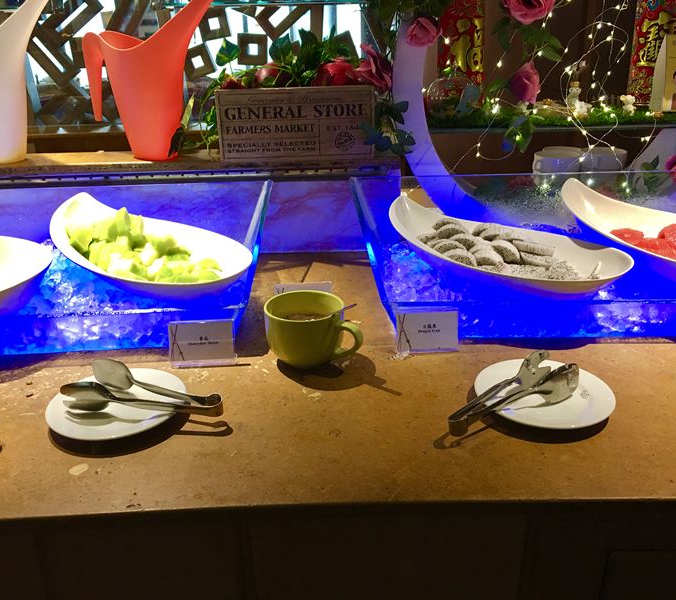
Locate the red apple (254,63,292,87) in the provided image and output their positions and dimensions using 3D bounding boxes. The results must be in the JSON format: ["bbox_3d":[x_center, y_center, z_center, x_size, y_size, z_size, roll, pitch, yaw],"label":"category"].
[{"bbox_3d":[-0.143,-0.495,1.490,0.080,0.070,0.080,-1,23,0],"label":"red apple"}]

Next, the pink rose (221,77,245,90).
[{"bbox_3d":[-0.214,-0.438,1.363,0.052,0.045,0.052,-1,23,0],"label":"pink rose"}]

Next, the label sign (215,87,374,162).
[{"bbox_3d":[-0.084,-0.356,1.362,0.312,0.142,0.020,-2,23,-1],"label":"label sign"}]

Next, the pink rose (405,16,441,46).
[{"bbox_3d":[0.163,-0.506,1.263,0.067,0.062,0.066,1,23,6],"label":"pink rose"}]

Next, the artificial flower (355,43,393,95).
[{"bbox_3d":[0.079,-0.499,1.450,0.080,0.100,0.075,12,26,28],"label":"artificial flower"}]

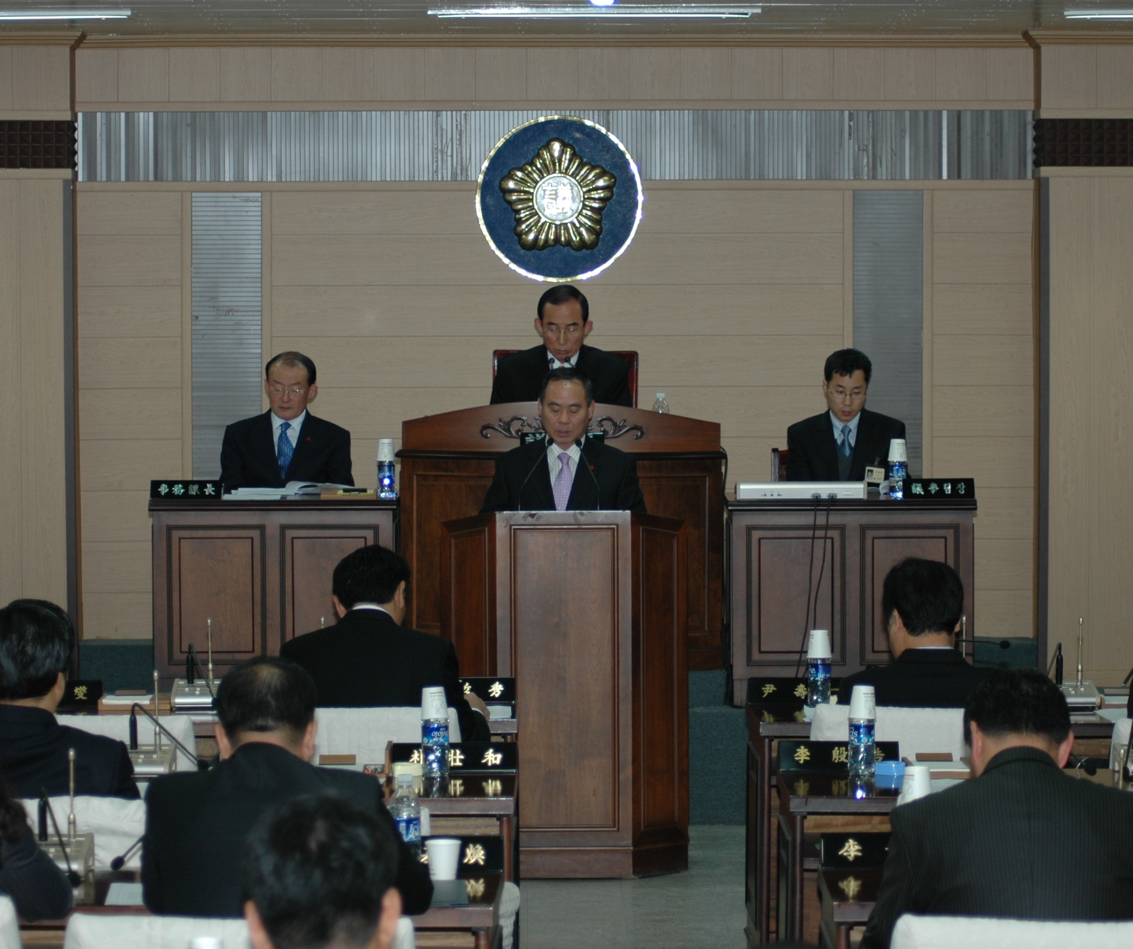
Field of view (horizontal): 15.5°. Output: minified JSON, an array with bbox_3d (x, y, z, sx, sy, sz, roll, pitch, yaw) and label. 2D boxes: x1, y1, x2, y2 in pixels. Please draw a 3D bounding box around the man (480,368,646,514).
[{"bbox_3d":[-0.009,0.464,13.958,0.560,1.630,0.420,0,3,0],"label":"man"}]

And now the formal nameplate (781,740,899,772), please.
[{"bbox_3d":[0.670,0.691,10.239,0.293,0.072,0.055,0,3,0],"label":"formal nameplate"}]

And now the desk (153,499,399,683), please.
[{"bbox_3d":[-1.057,0.455,15.242,0.890,0.735,0.550,0,3,0],"label":"desk"}]

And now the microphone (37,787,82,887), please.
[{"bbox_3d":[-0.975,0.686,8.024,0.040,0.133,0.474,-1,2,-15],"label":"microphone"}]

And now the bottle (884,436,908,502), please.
[{"bbox_3d":[1.201,-0.019,15.075,0.067,0.220,0.067,0,3,0],"label":"bottle"}]

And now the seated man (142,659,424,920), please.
[{"bbox_3d":[-0.498,0.923,7.587,0.510,1.190,0.780,0,2,0],"label":"seated man"}]

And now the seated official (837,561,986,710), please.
[{"bbox_3d":[0.944,0.815,11.300,0.540,1.190,0.750,0,2,-3],"label":"seated official"}]

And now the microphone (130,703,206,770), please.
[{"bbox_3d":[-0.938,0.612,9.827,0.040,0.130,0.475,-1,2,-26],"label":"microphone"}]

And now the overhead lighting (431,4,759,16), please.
[{"bbox_3d":[0.104,-1.738,15.716,1.265,0.048,0.130,0,3,0],"label":"overhead lighting"}]

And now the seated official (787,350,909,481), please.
[{"bbox_3d":[1.063,0.163,15.583,0.500,1.260,0.750,0,3,0],"label":"seated official"}]

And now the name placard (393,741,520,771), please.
[{"bbox_3d":[-0.268,0.677,10.060,0.302,0.072,0.060,0,2,0],"label":"name placard"}]

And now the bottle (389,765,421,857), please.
[{"bbox_3d":[-0.309,0.681,8.029,0.063,0.208,0.063,0,2,0],"label":"bottle"}]

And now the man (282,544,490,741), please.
[{"bbox_3d":[-0.483,0.790,11.235,0.530,1.200,0.780,0,2,6],"label":"man"}]

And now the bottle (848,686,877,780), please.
[{"bbox_3d":[0.722,0.625,10.147,0.067,0.222,0.067,0,3,0],"label":"bottle"}]

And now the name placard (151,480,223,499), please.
[{"bbox_3d":[-1.374,0.055,15.050,0.260,0.071,0.060,0,2,0],"label":"name placard"}]

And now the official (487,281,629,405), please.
[{"bbox_3d":[-0.019,-0.040,15.708,0.550,1.340,0.750,0,2,0],"label":"official"}]

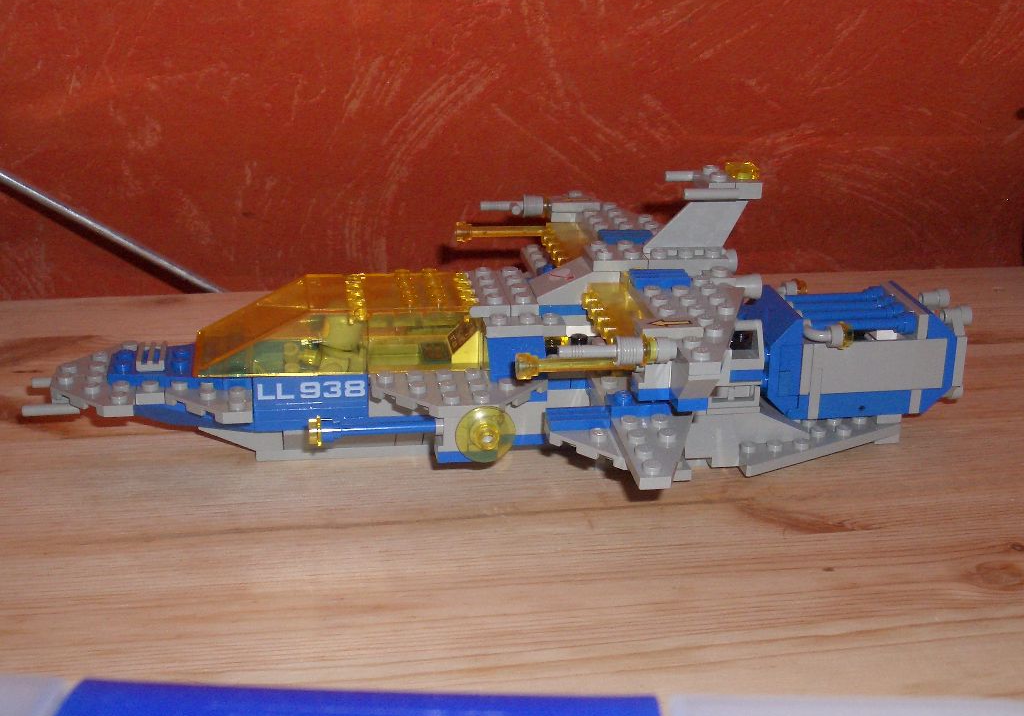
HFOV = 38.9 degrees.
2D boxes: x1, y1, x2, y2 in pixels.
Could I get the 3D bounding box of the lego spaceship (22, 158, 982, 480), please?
[{"bbox_3d":[0.001,-0.016,0.426,0.282,0.082,0.165,-2,22,-9],"label":"lego spaceship"}]

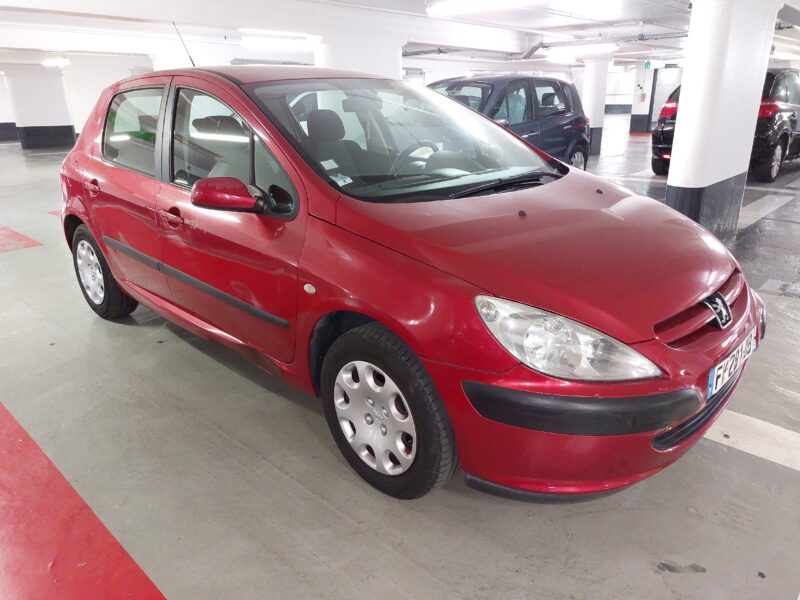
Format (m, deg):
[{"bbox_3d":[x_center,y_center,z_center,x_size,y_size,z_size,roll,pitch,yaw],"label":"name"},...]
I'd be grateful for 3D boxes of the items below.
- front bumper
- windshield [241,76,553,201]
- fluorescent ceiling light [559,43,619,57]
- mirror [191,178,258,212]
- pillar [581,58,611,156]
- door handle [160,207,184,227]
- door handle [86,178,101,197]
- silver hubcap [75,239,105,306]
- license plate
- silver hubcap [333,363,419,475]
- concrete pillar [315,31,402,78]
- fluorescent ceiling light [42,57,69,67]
[{"bbox_3d":[0.906,0.205,2.158,0.630,0.480,1.700,17,26,41],"label":"front bumper"},{"bbox_3d":[0.047,-0.794,2.707,1.440,0.130,1.060,-19,54,-44],"label":"windshield"},{"bbox_3d":[3.502,-4.683,10.785,1.220,0.110,0.130,17,25,40],"label":"fluorescent ceiling light"},{"bbox_3d":[-0.654,-0.406,2.195,0.145,0.125,0.195,17,25,40],"label":"mirror"},{"bbox_3d":[4.171,-4.148,12.490,0.370,2.020,0.500,17,26,41],"label":"pillar"},{"bbox_3d":[-1.064,-0.393,2.692,0.200,0.085,0.055,17,26,41],"label":"door handle"},{"bbox_3d":[-1.747,-0.645,3.296,0.190,0.085,0.055,17,26,41],"label":"door handle"},{"bbox_3d":[-1.985,-0.176,3.725,0.414,0.414,0.050,17,25,40],"label":"silver hubcap"},{"bbox_3d":[1.133,0.201,1.967,0.020,0.110,0.520,9,20,43],"label":"license plate"},{"bbox_3d":[-0.091,0.413,2.033,0.414,0.414,0.050,18,26,42],"label":"silver hubcap"},{"bbox_3d":[-0.566,-2.531,8.196,0.280,2.150,1.520,17,25,40],"label":"concrete pillar"},{"bbox_3d":[-8.179,-5.613,13.628,1.200,0.120,0.160,17,26,41],"label":"fluorescent ceiling light"}]

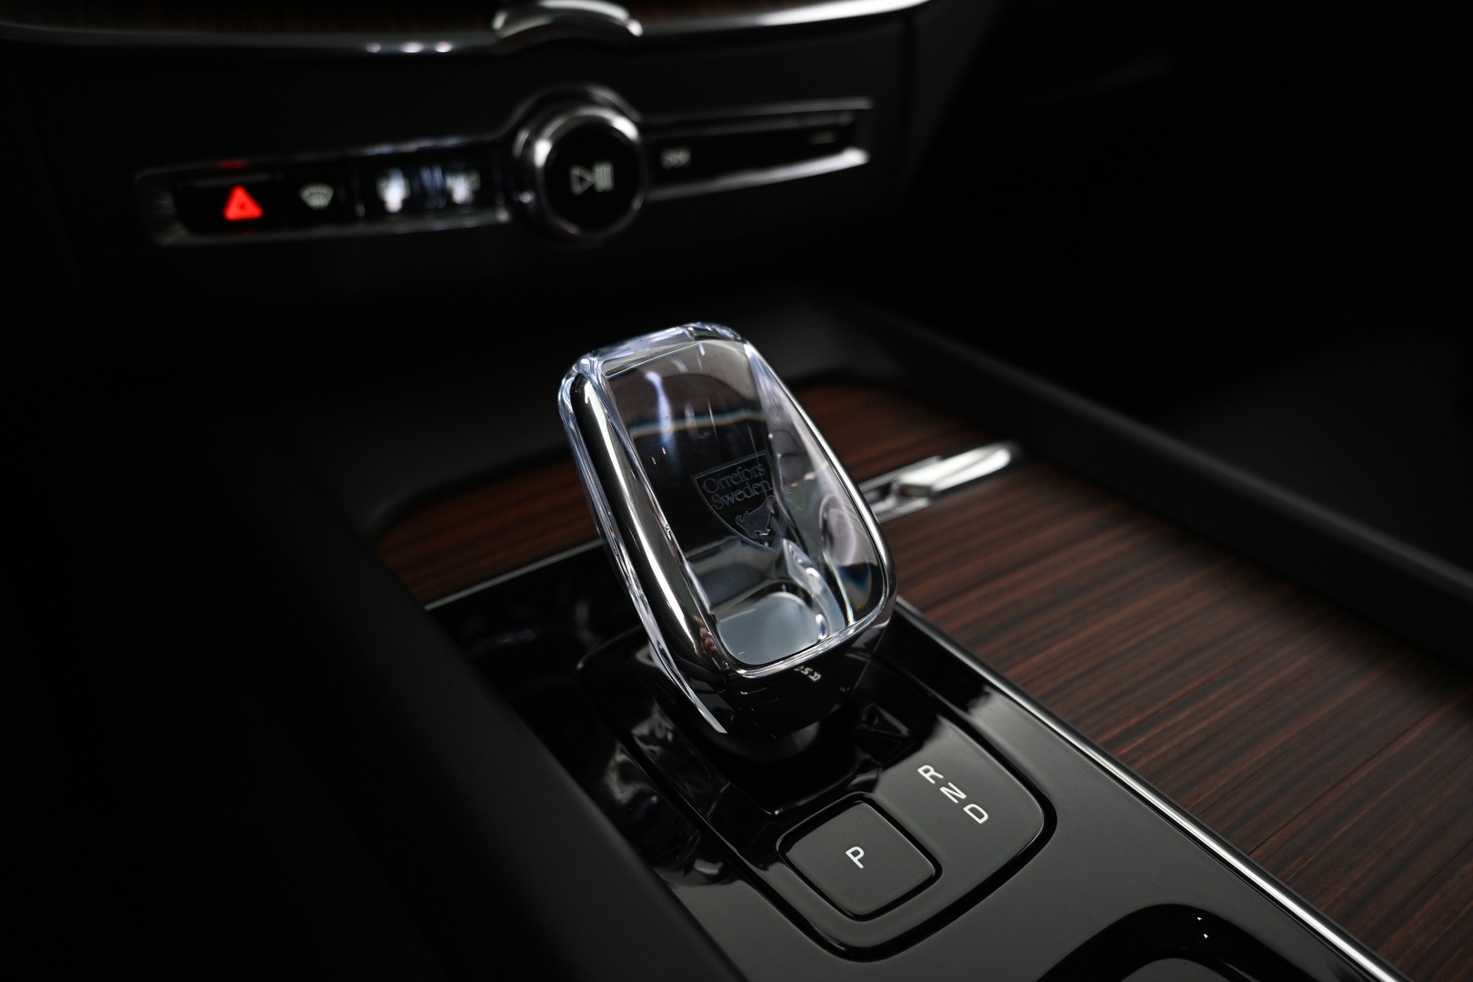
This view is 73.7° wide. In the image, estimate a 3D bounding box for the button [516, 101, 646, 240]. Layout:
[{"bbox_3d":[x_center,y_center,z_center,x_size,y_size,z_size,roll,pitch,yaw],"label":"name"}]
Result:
[{"bbox_3d":[-0.045,-0.093,0.283,0.036,0.036,0.015,-18,31,-29],"label":"button"}]

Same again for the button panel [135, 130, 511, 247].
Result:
[{"bbox_3d":[-0.110,-0.083,0.272,0.093,0.021,0.015,-19,31,-31],"label":"button panel"}]

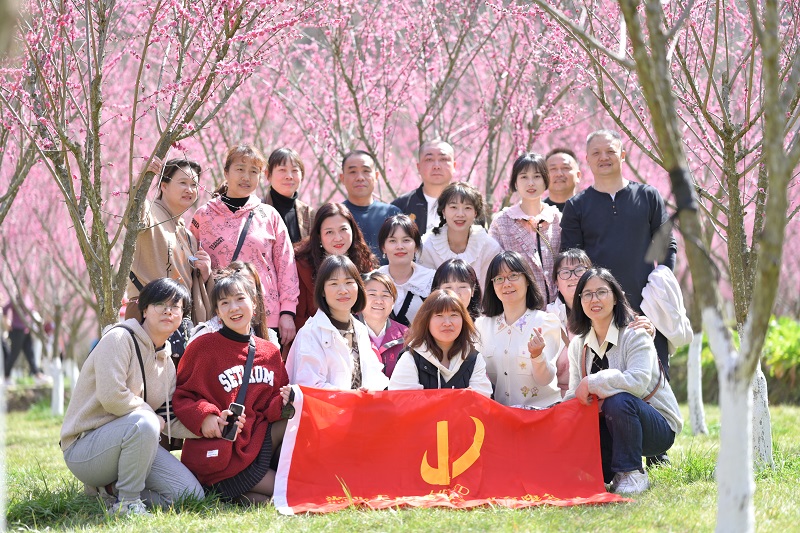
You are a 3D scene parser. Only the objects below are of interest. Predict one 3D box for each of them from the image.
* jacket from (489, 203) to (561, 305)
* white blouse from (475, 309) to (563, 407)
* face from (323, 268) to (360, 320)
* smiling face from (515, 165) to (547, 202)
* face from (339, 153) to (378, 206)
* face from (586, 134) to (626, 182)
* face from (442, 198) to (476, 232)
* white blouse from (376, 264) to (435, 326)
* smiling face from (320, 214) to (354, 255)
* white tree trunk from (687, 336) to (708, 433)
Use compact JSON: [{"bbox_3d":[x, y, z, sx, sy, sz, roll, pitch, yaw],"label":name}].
[{"bbox_3d":[0.601,-0.029,9.050,0.410,0.560,0.270,0,-3,-11],"label":"jacket"},{"bbox_3d":[0.521,0.400,8.300,0.410,0.460,0.270,0,0,0],"label":"white blouse"},{"bbox_3d":[-0.251,0.116,8.100,0.160,0.220,0.150,0,-3,-3],"label":"face"},{"bbox_3d":[0.629,-0.405,9.100,0.155,0.190,0.150,0,0,0],"label":"smiling face"},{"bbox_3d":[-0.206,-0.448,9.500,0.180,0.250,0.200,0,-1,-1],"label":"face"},{"bbox_3d":[1.007,-0.539,9.250,0.175,0.225,0.170,0,0,7],"label":"face"},{"bbox_3d":[0.276,-0.241,8.750,0.160,0.185,0.150,0,0,2],"label":"face"},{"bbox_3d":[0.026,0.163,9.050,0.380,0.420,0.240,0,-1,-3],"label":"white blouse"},{"bbox_3d":[-0.293,-0.150,8.850,0.160,0.205,0.170,0,-1,-7],"label":"smiling face"},{"bbox_3d":[2.284,0.898,14.500,0.140,0.780,0.140,-3,-3,0],"label":"white tree trunk"}]

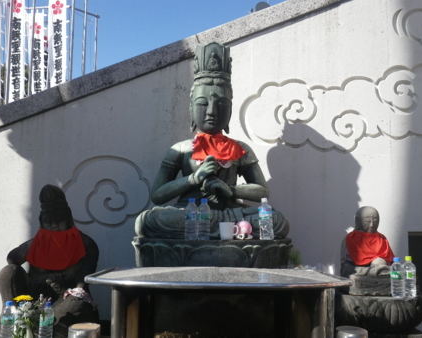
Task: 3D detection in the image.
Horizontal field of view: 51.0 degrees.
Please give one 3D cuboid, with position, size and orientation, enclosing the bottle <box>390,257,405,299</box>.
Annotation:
[{"bbox_3d":[0.933,0.540,2.223,0.066,0.212,0.066,0,-7,0],"label":"bottle"}]

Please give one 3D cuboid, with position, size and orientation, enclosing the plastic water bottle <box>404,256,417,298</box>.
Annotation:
[{"bbox_3d":[1.002,0.541,2.232,0.064,0.212,0.064,0,-7,0],"label":"plastic water bottle"}]

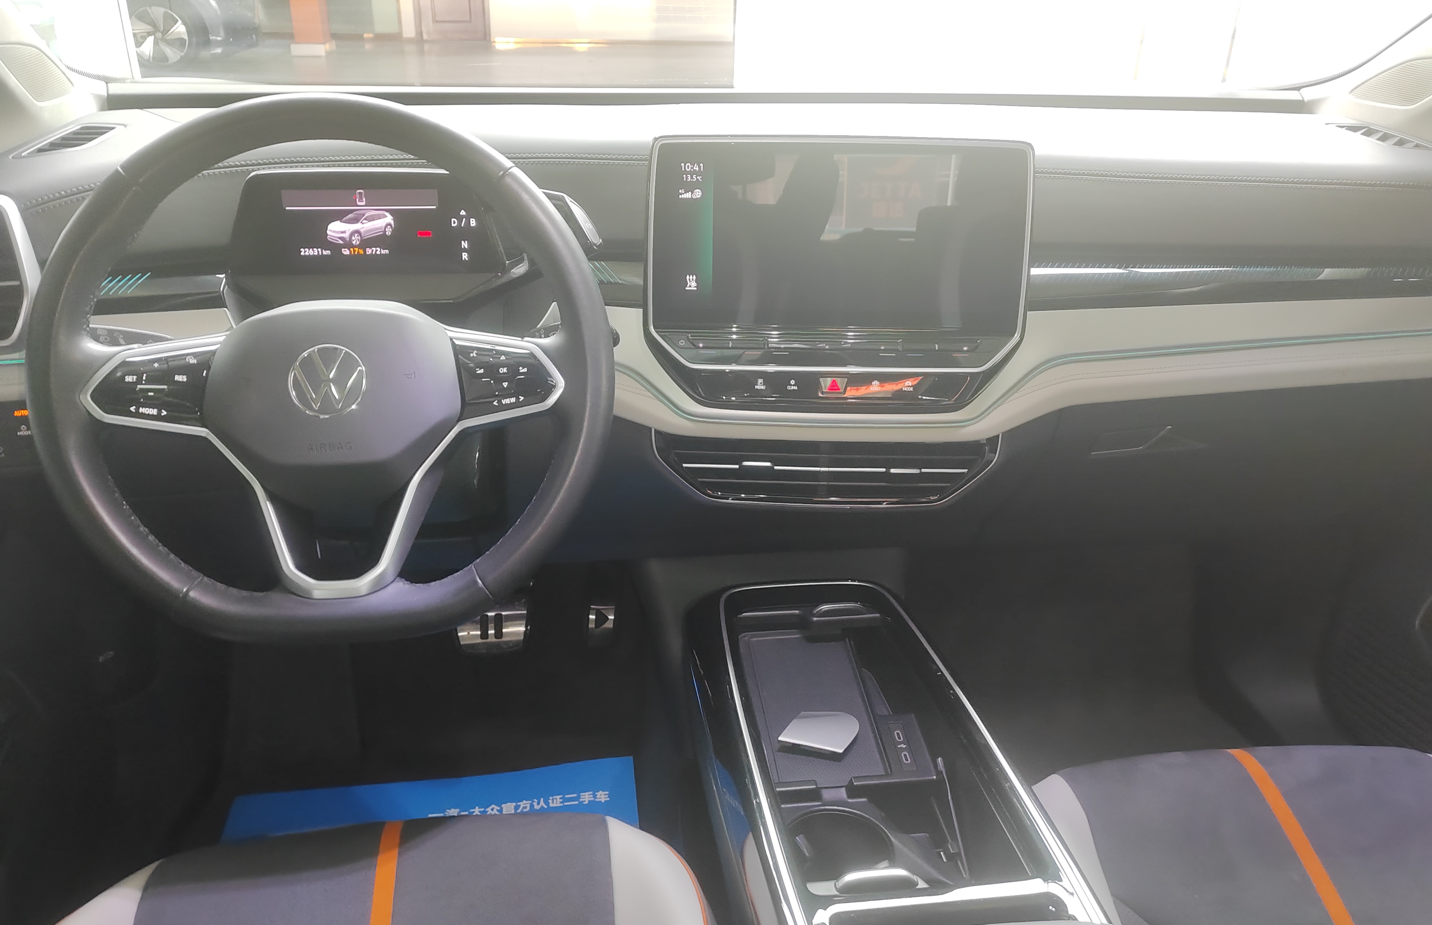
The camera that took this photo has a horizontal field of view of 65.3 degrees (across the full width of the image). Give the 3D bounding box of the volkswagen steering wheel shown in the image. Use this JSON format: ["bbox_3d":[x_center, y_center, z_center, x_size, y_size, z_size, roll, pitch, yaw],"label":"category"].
[{"bbox_3d":[-0.258,-0.064,0.765,0.372,0.362,0.085,-3,-2,-10],"label":"volkswagen steering wheel"}]

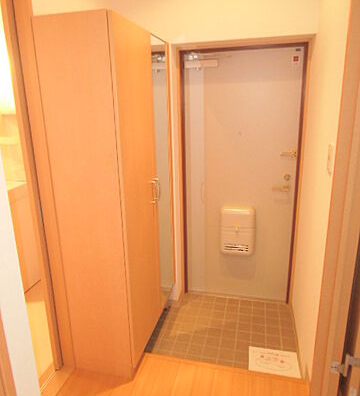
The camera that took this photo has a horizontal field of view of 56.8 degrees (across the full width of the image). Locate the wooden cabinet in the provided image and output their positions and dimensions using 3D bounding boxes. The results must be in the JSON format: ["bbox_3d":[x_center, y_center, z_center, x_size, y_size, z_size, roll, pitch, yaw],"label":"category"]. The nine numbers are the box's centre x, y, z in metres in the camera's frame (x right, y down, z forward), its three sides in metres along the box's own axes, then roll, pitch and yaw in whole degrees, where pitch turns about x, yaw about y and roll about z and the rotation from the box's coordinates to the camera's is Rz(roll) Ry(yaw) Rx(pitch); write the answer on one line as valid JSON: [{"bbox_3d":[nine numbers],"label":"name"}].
[{"bbox_3d":[-0.331,0.000,2.027,0.372,1.830,0.863,3,16,13],"label":"wooden cabinet"}]

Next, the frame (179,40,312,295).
[{"bbox_3d":[0.430,-0.099,2.465,0.880,1.927,0.122,3,16,13],"label":"frame"}]

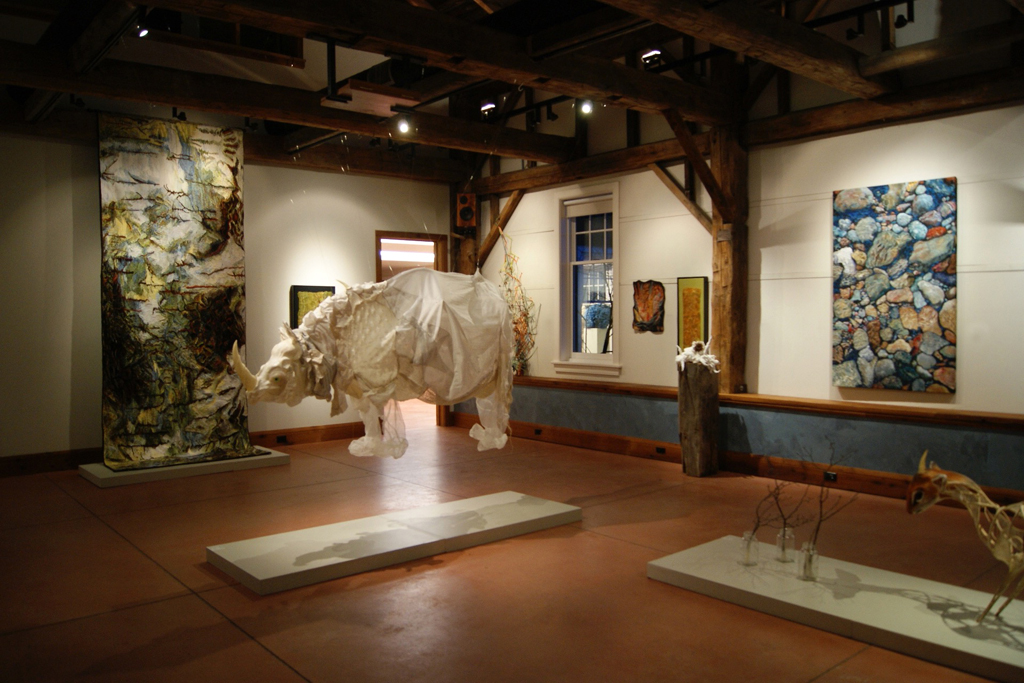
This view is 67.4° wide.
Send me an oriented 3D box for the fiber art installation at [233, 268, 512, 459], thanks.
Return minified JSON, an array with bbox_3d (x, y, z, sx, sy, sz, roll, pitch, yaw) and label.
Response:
[{"bbox_3d":[-0.851,0.158,5.109,2.040,1.300,0.720,-2,2,-41],"label":"fiber art installation"}]

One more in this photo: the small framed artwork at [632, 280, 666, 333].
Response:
[{"bbox_3d":[1.547,-0.401,8.705,0.050,0.570,0.440,-2,2,-41],"label":"small framed artwork"}]

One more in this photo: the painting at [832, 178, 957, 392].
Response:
[{"bbox_3d":[3.238,-0.458,6.536,0.045,1.740,1.005,-2,2,-41],"label":"painting"}]

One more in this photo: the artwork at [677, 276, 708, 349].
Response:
[{"bbox_3d":[1.939,-0.252,8.248,0.070,0.860,0.345,-2,2,-41],"label":"artwork"}]

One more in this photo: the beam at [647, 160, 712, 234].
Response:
[{"bbox_3d":[1.855,-1.548,8.230,0.140,0.090,1.080,-2,47,-41],"label":"beam"}]

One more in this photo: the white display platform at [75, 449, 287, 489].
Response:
[{"bbox_3d":[-3.271,1.244,7.760,1.780,0.081,0.830,-2,2,-41],"label":"white display platform"}]

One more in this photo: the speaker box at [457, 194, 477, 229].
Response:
[{"bbox_3d":[-0.595,-1.734,10.150,0.245,0.430,0.280,0,2,3],"label":"speaker box"}]

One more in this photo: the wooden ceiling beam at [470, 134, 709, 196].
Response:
[{"bbox_3d":[0.858,-2.060,9.268,0.270,0.230,3.920,-2,2,-41],"label":"wooden ceiling beam"}]

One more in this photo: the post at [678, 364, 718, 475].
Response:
[{"bbox_3d":[1.792,0.734,7.365,0.265,1.060,0.265,-1,2,-31],"label":"post"}]

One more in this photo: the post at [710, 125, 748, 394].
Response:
[{"bbox_3d":[2.181,-0.798,7.679,0.270,2.640,0.245,-2,2,-41],"label":"post"}]

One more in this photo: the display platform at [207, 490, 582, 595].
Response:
[{"bbox_3d":[-0.673,1.299,5.219,2.430,0.081,0.810,-2,2,-41],"label":"display platform"}]

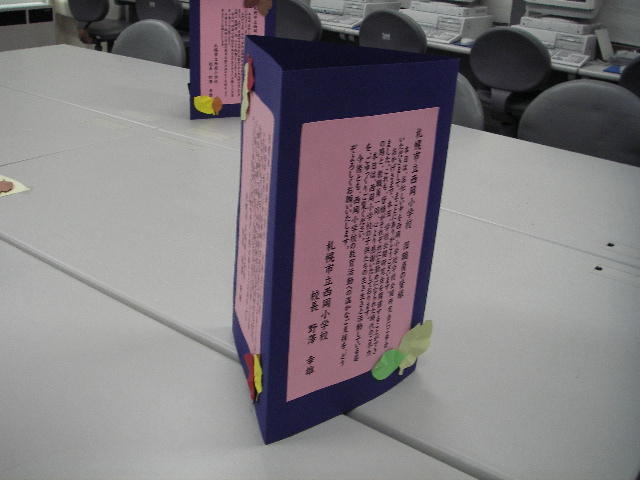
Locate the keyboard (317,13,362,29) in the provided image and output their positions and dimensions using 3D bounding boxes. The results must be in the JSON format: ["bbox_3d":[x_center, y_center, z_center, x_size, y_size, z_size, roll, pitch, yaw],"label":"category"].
[{"bbox_3d":[0.082,-1.490,4.781,0.450,0.045,0.195,19,27,32],"label":"keyboard"}]

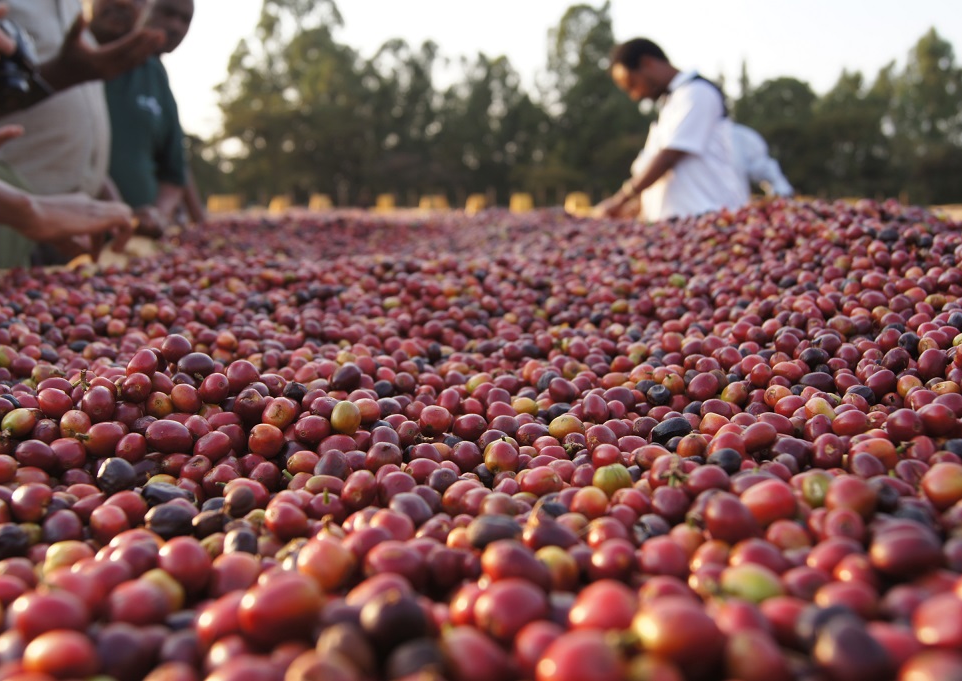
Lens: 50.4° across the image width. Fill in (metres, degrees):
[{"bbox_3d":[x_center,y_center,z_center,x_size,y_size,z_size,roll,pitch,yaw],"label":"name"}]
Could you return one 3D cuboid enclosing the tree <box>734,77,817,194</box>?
[{"bbox_3d":[17.370,-11.895,60.906,5.100,7.440,5.000,0,9,0],"label":"tree"}]

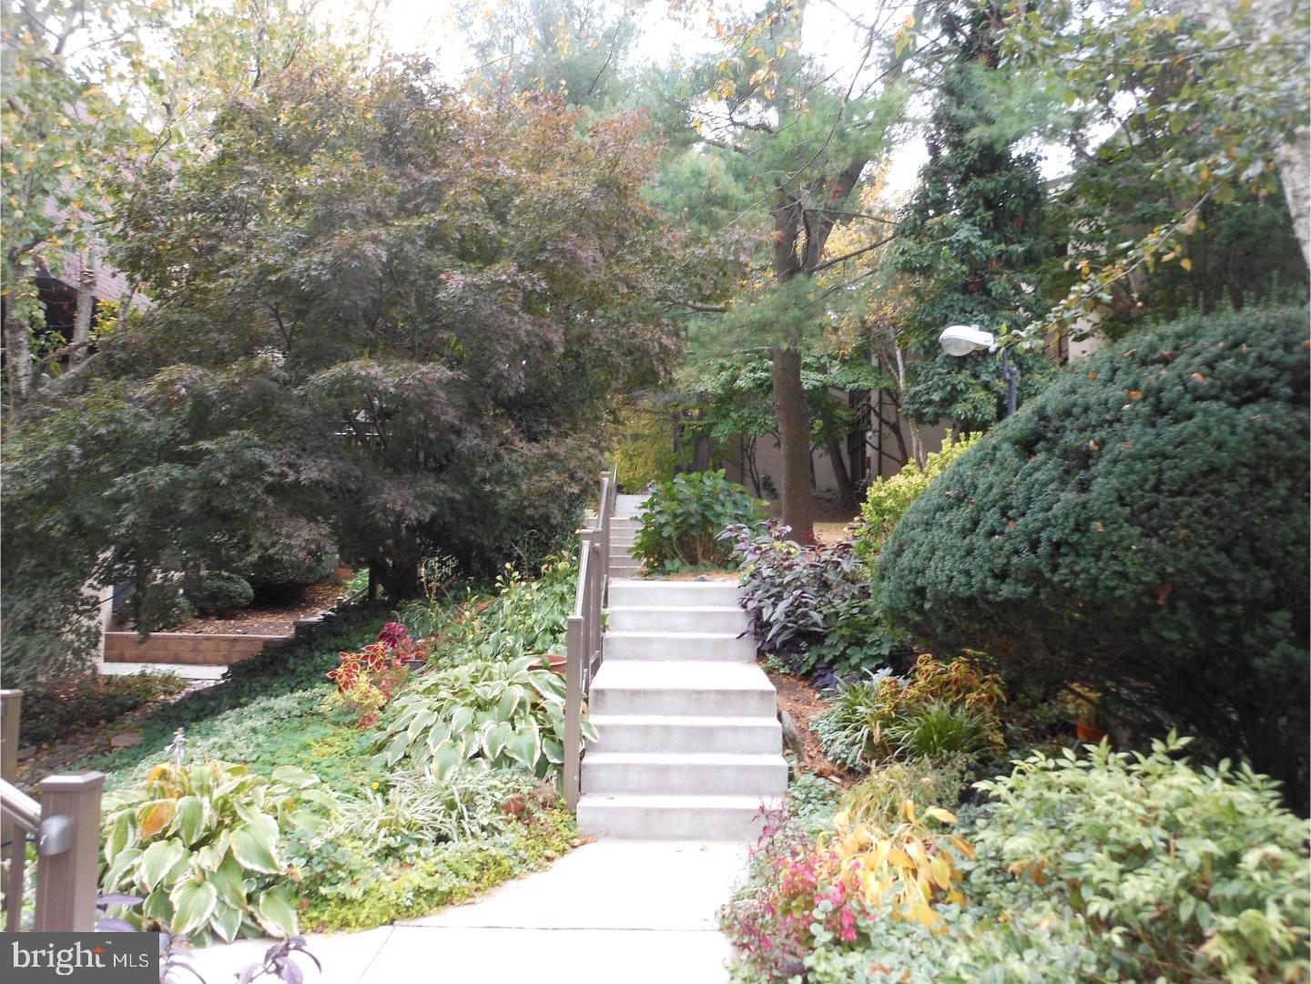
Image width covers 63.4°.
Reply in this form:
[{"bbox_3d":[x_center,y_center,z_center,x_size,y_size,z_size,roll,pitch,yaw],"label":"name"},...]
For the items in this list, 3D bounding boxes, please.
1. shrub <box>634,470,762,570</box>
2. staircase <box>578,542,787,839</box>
[{"bbox_3d":[0.425,0.285,10.600,1.290,1.000,1.200,0,-2,1],"label":"shrub"},{"bbox_3d":[0.180,1.300,7.550,1.170,1.300,3.800,0,-2,1],"label":"staircase"}]

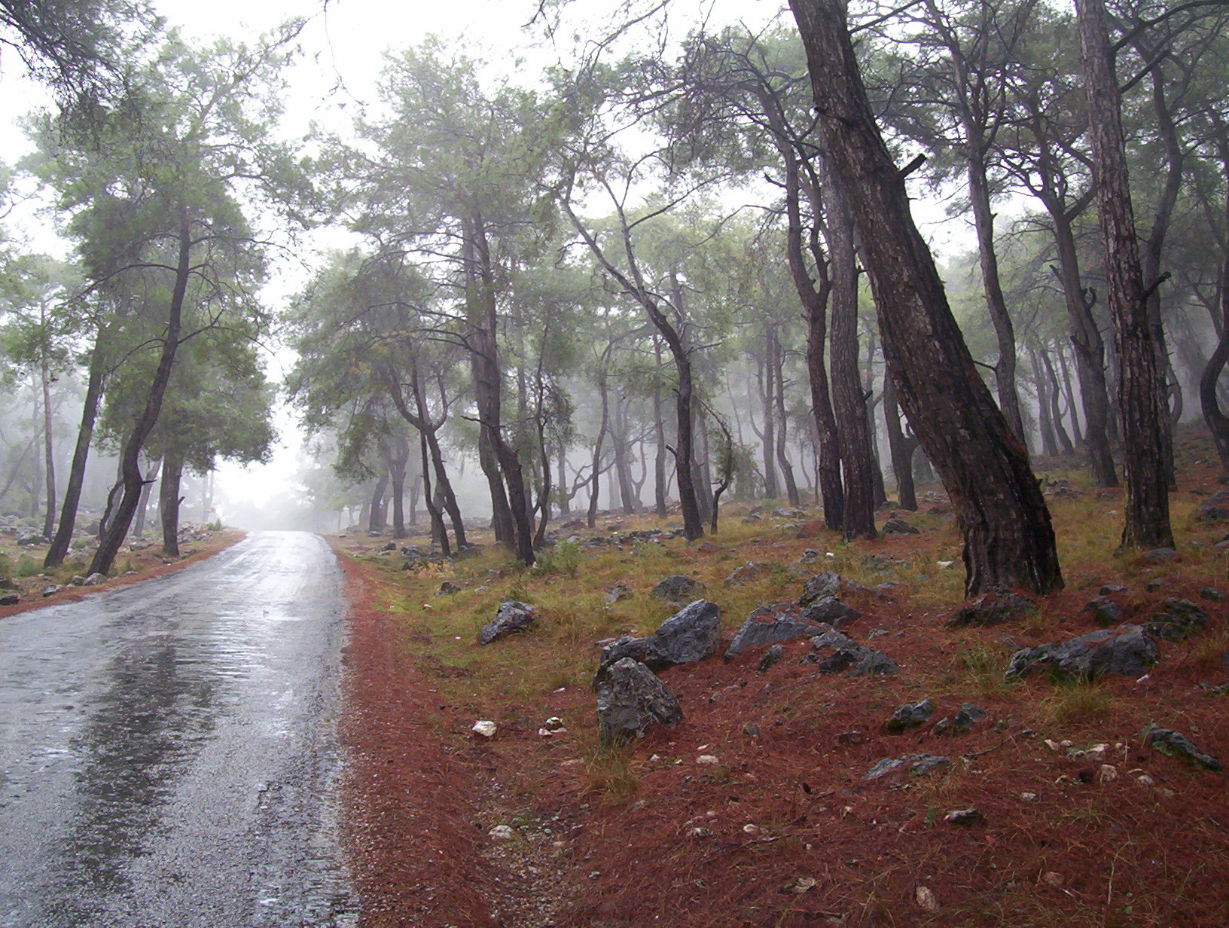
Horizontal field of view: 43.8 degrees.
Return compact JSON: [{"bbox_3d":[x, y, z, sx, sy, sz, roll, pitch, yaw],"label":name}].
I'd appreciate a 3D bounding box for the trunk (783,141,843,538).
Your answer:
[{"bbox_3d":[3.571,-2.253,27.500,1.087,6.871,0.600,0,-2,0],"label":"trunk"}]

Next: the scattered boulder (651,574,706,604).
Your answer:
[{"bbox_3d":[0.680,1.330,16.300,0.570,0.310,0.450,0,-2,0],"label":"scattered boulder"}]

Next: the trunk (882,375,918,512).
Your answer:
[{"bbox_3d":[5.972,-0.412,32.000,0.763,2.812,0.550,0,-2,0],"label":"trunk"}]

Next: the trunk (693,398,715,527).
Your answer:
[{"bbox_3d":[2.053,-0.044,35.000,0.516,2.832,0.450,0,-2,0],"label":"trunk"}]

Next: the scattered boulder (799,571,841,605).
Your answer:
[{"bbox_3d":[1.776,1.069,13.200,0.362,0.294,0.350,0,-2,0],"label":"scattered boulder"}]

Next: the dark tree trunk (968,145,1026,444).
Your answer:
[{"bbox_3d":[5.667,-2.295,22.500,0.941,4.799,0.650,0,-2,0],"label":"dark tree trunk"}]

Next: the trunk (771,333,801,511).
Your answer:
[{"bbox_3d":[4.730,-1.266,42.000,0.843,4.878,0.500,0,-2,0],"label":"trunk"}]

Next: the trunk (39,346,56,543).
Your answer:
[{"bbox_3d":[-19.280,-0.740,52.000,0.420,6.604,0.400,-2,-2,0],"label":"trunk"}]

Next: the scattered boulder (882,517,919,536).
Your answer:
[{"bbox_3d":[3.608,0.781,19.300,0.470,0.236,0.400,0,-2,0],"label":"scattered boulder"}]

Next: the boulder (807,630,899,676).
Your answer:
[{"bbox_3d":[1.543,1.227,9.900,0.590,0.280,0.450,0,-2,0],"label":"boulder"}]

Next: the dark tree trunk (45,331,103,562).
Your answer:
[{"bbox_3d":[-13.009,-0.378,37.000,0.500,5.730,0.470,10,-2,0],"label":"dark tree trunk"}]

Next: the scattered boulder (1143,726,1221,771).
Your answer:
[{"bbox_3d":[2.336,1.173,6.300,0.320,0.170,0.220,0,-2,0],"label":"scattered boulder"}]

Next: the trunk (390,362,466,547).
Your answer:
[{"bbox_3d":[-4.227,-0.187,35.000,1.721,4.216,1.300,0,-2,0],"label":"trunk"}]

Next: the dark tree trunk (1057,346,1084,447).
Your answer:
[{"bbox_3d":[15.198,-2.337,51.000,0.864,3.426,0.500,0,-2,0],"label":"dark tree trunk"}]

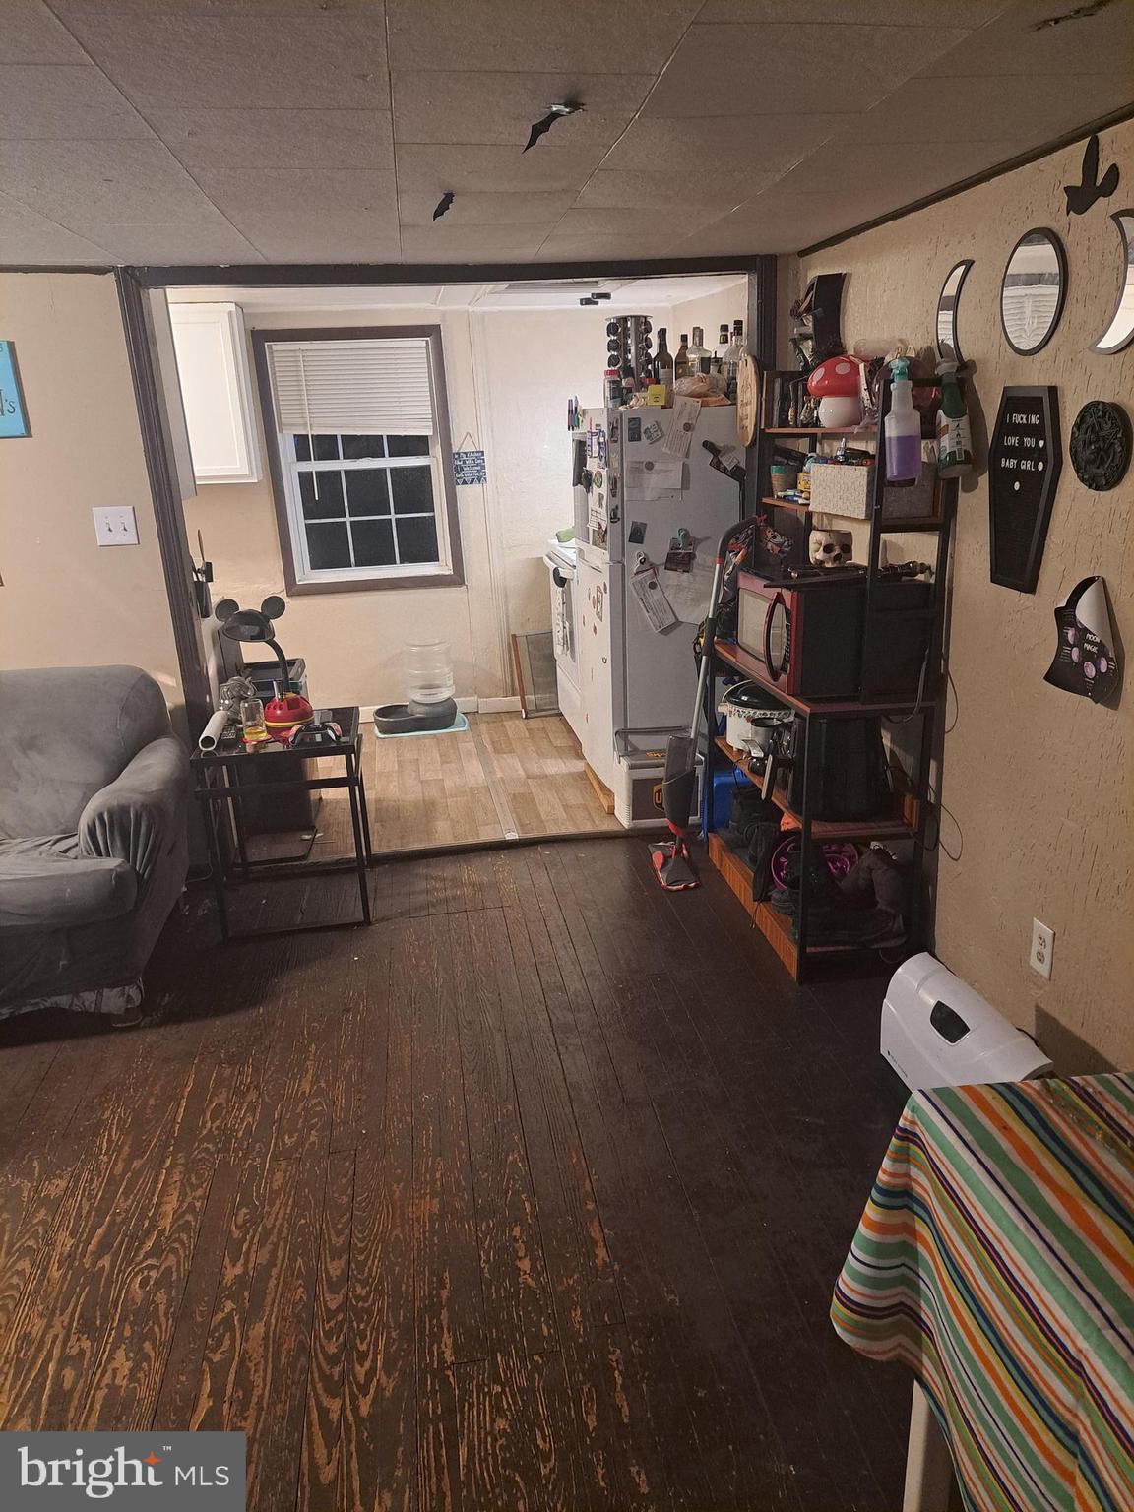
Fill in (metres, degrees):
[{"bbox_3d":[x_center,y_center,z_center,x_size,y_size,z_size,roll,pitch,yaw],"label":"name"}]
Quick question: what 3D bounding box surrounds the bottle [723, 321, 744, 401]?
[{"bbox_3d":[0.623,-1.430,3.802,0.110,0.290,0.110,-5,18,-7],"label":"bottle"}]

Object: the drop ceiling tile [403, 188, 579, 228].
[{"bbox_3d":[-0.201,-1.334,2.543,0.406,0.018,0.406,-4,18,-7],"label":"drop ceiling tile"}]

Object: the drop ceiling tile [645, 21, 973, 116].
[{"bbox_3d":[0.347,-1.062,1.624,0.410,0.015,0.420,-5,18,-7],"label":"drop ceiling tile"}]

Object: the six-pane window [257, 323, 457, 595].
[{"bbox_3d":[-1.007,-1.433,5.154,0.850,1.210,0.080,-5,18,-7],"label":"six-pane window"}]

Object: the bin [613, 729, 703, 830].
[{"bbox_3d":[0.352,0.070,3.992,0.312,0.355,0.190,-5,18,-7],"label":"bin"}]

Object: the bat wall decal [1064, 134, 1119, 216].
[{"bbox_3d":[1.005,-1.130,2.026,0.025,0.132,0.172,-4,18,-7],"label":"bat wall decal"}]

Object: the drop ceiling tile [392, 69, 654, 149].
[{"bbox_3d":[-0.089,-1.096,1.772,0.406,0.018,0.406,-4,18,-7],"label":"drop ceiling tile"}]

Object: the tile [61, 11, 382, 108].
[{"bbox_3d":[-0.460,-0.999,1.507,0.406,0.018,0.406,-4,18,-7],"label":"tile"}]

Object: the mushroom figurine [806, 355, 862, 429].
[{"bbox_3d":[0.731,-0.966,2.782,0.175,0.178,0.175,-4,18,-7],"label":"mushroom figurine"}]

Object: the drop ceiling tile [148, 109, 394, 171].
[{"bbox_3d":[-0.508,-1.104,1.871,0.400,0.015,0.406,-5,18,-7],"label":"drop ceiling tile"}]

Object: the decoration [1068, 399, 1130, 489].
[{"bbox_3d":[1.043,-0.606,2.047,0.025,0.162,0.163,-4,18,-7],"label":"decoration"}]

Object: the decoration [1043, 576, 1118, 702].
[{"bbox_3d":[1.028,-0.235,2.113,0.035,0.240,0.215,-5,18,-7],"label":"decoration"}]

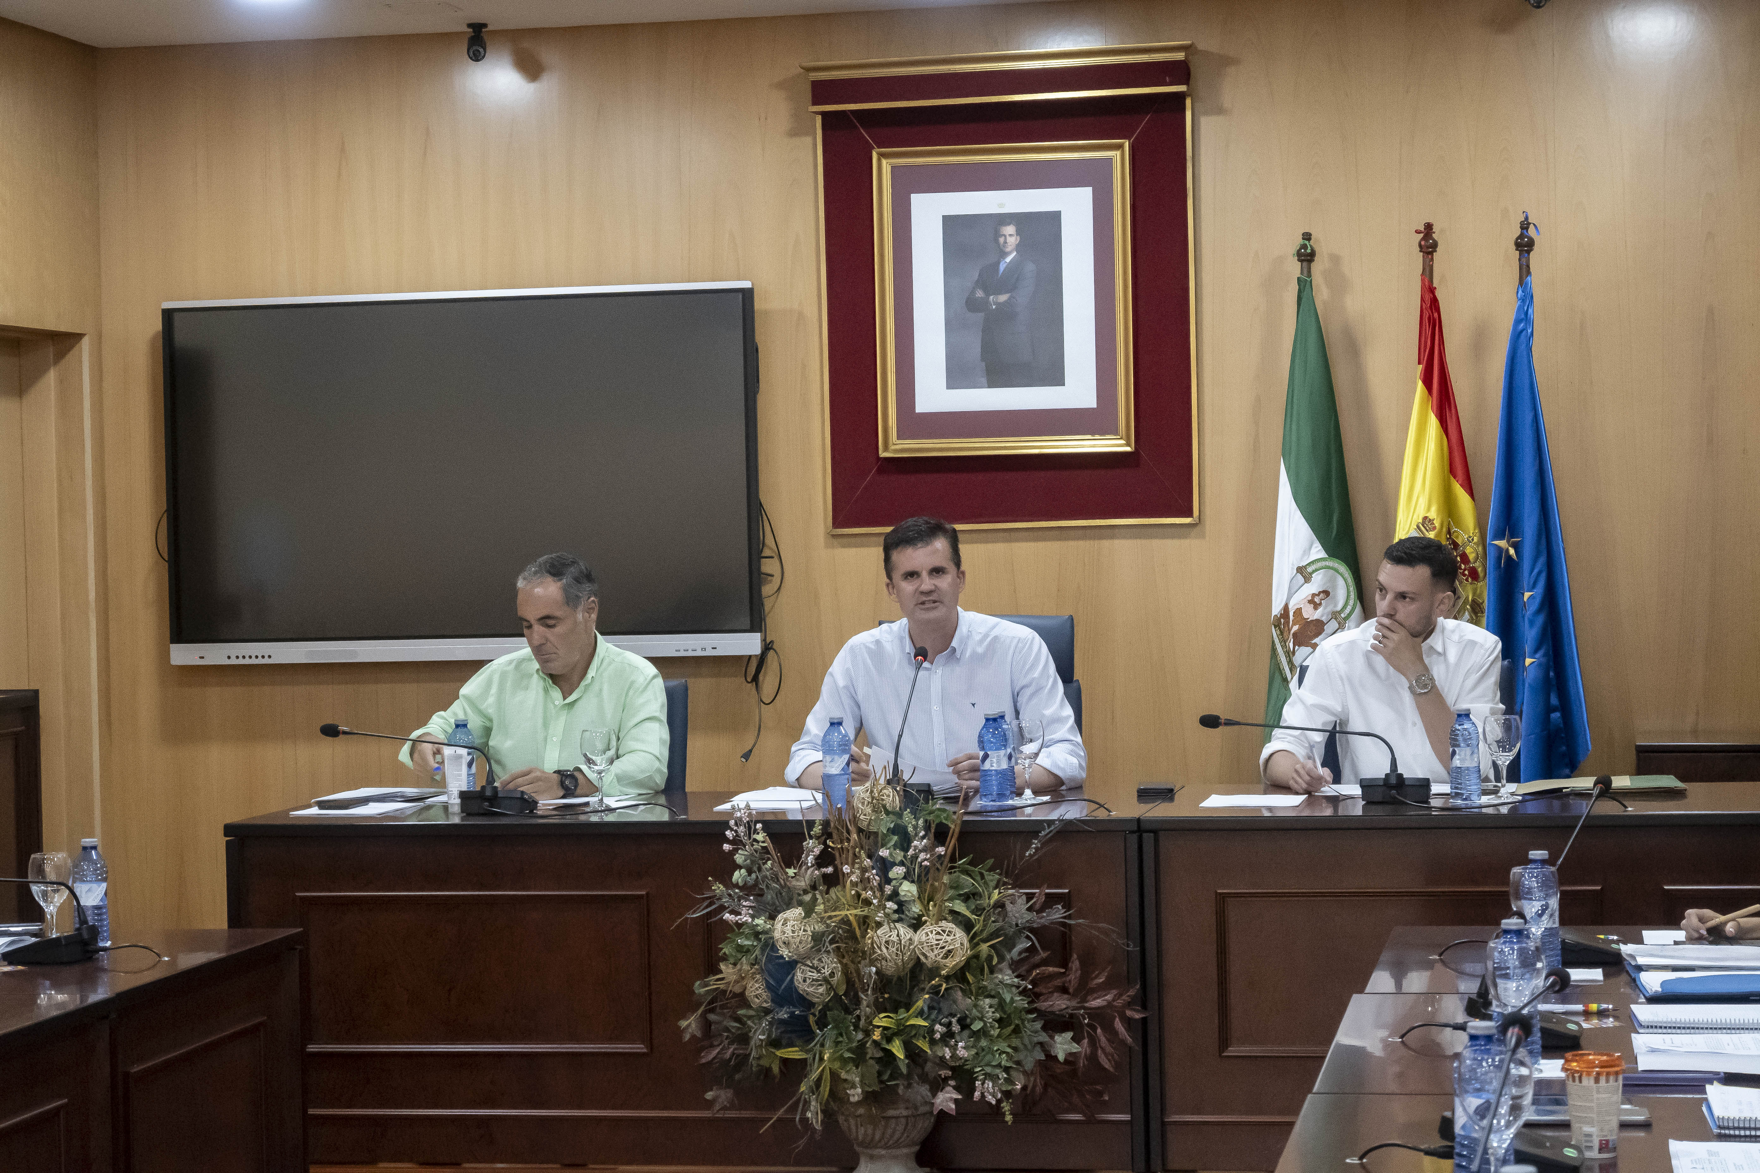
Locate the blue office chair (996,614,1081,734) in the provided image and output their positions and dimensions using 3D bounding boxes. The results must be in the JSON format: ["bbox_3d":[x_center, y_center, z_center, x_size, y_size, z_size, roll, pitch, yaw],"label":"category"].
[{"bbox_3d":[0.216,0.657,8.951,0.620,1.162,0.640,-1,1,11],"label":"blue office chair"}]

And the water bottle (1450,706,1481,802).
[{"bbox_3d":[1.279,0.367,8.015,0.067,0.204,0.067,-1,1,11],"label":"water bottle"}]

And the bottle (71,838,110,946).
[{"bbox_3d":[-1.519,0.590,7.070,0.067,0.204,0.067,-1,1,11],"label":"bottle"}]

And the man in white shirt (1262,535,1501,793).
[{"bbox_3d":[1.181,0.548,8.426,0.580,1.331,0.750,-1,1,18],"label":"man in white shirt"}]

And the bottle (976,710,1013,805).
[{"bbox_3d":[0.254,0.384,8.207,0.066,0.200,0.066,-1,1,11],"label":"bottle"}]

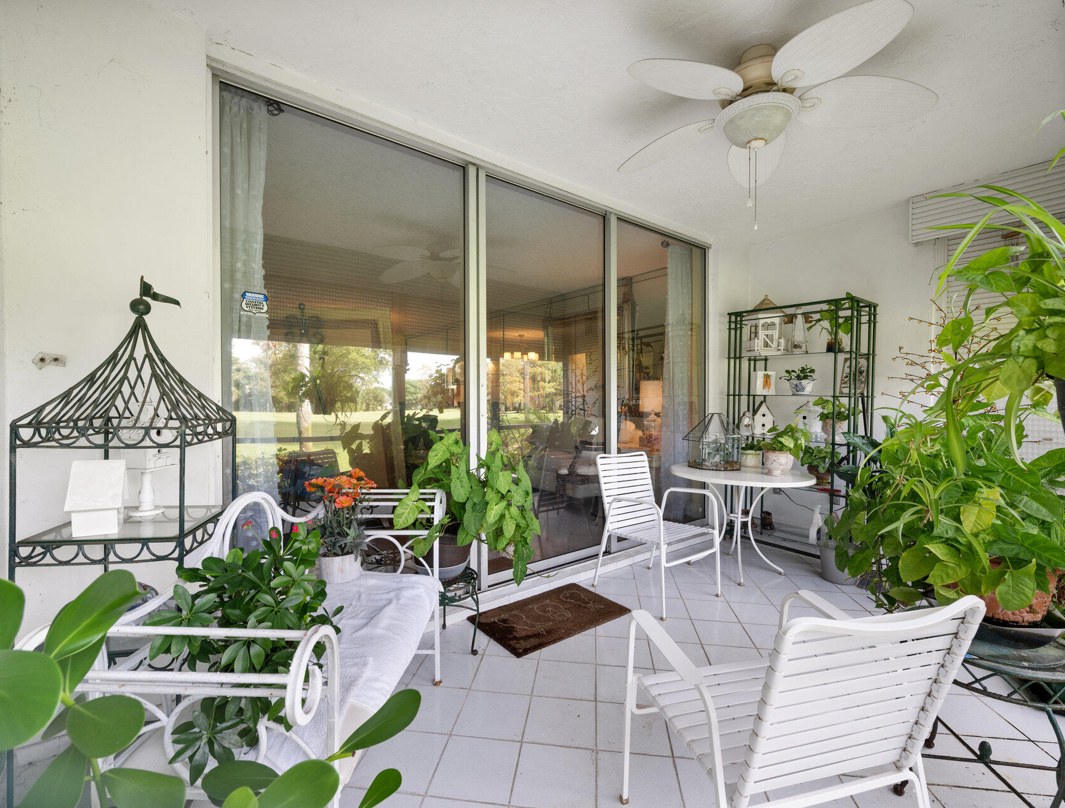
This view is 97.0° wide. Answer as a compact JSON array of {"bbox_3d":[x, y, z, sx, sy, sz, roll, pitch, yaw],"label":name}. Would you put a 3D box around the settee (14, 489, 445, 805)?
[{"bbox_3d":[-0.601,0.707,1.412,0.487,0.887,1.404,0,0,0],"label":"settee"}]

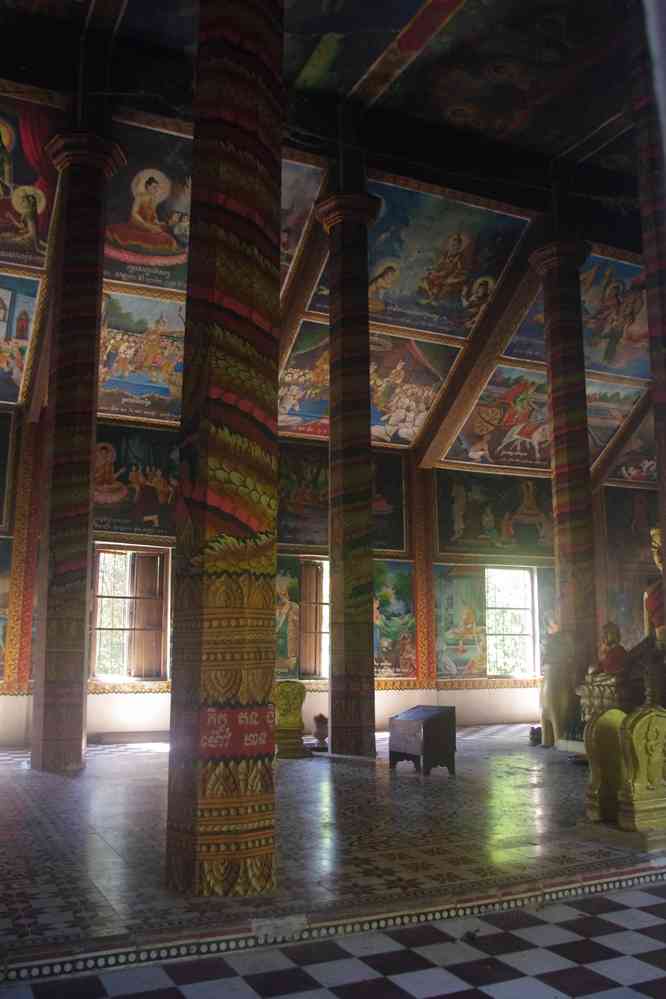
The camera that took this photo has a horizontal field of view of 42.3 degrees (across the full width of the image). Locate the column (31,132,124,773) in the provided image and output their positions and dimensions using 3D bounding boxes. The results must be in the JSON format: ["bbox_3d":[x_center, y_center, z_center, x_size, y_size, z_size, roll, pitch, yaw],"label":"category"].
[{"bbox_3d":[-3.646,-0.793,12.022,0.928,8.758,0.928,4,-12,-24],"label":"column"}]

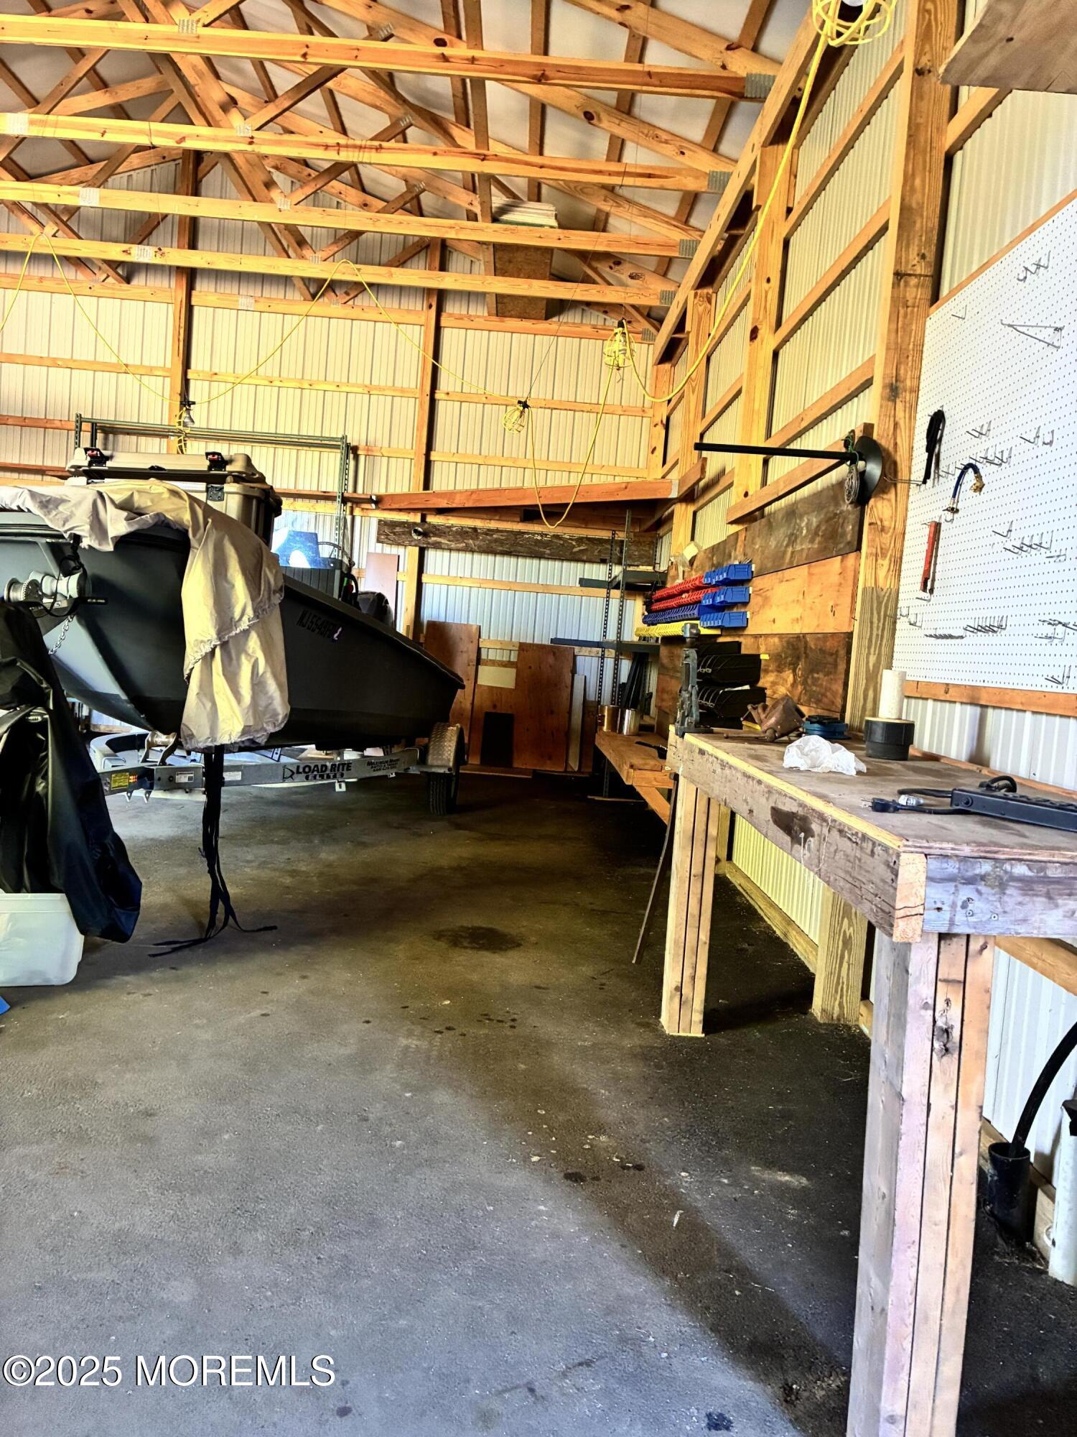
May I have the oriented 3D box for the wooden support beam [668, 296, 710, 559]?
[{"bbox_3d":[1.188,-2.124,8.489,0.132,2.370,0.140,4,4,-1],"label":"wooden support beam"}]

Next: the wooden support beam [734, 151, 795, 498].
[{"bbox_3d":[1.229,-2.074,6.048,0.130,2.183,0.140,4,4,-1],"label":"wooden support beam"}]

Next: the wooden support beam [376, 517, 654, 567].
[{"bbox_3d":[-0.218,-1.764,10.830,2.781,0.239,0.050,4,4,-1],"label":"wooden support beam"}]

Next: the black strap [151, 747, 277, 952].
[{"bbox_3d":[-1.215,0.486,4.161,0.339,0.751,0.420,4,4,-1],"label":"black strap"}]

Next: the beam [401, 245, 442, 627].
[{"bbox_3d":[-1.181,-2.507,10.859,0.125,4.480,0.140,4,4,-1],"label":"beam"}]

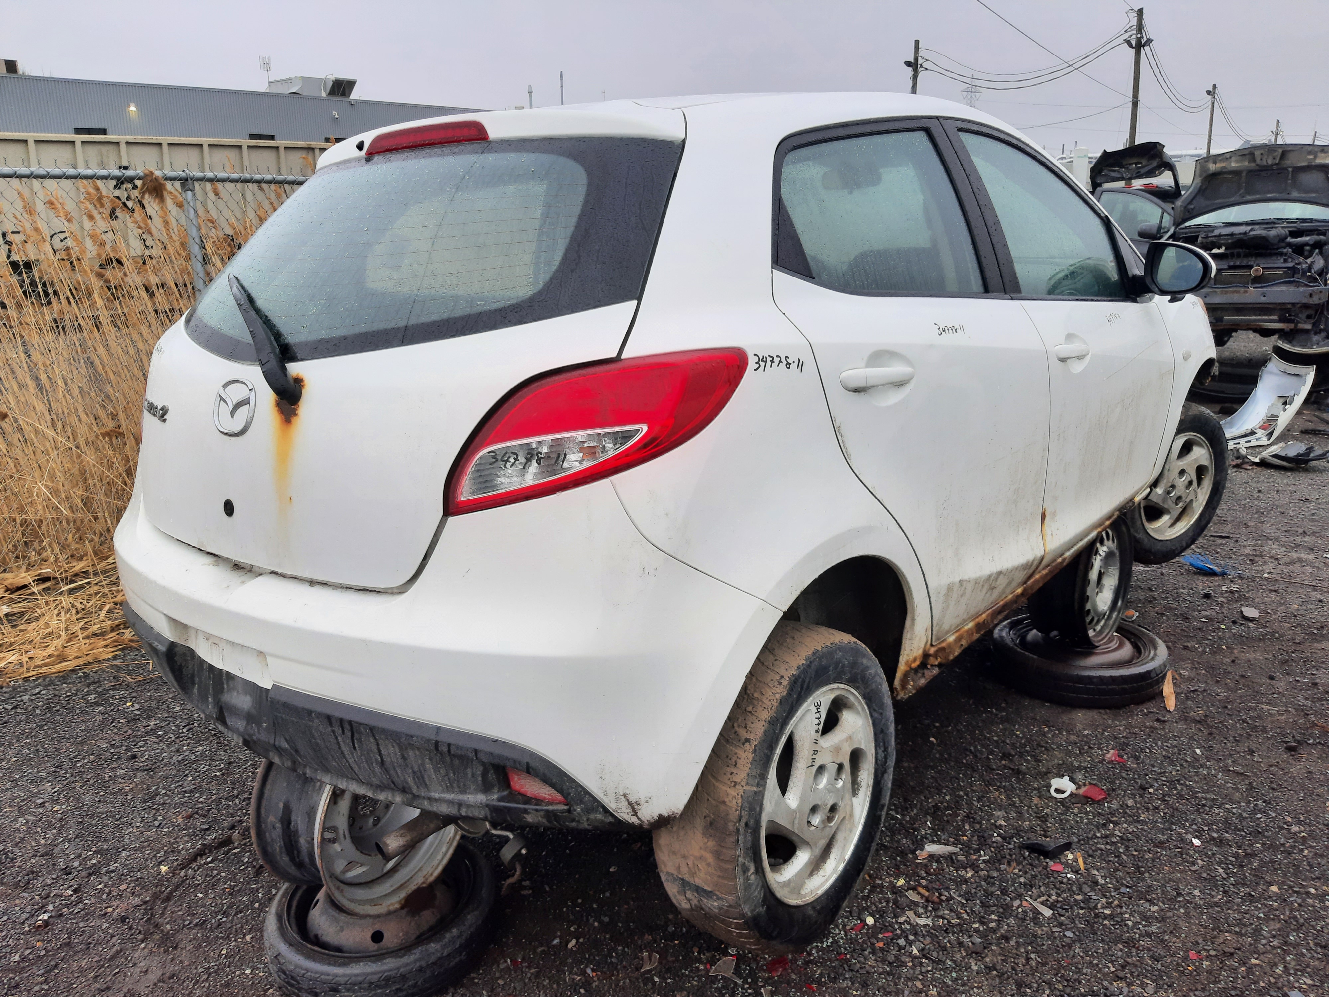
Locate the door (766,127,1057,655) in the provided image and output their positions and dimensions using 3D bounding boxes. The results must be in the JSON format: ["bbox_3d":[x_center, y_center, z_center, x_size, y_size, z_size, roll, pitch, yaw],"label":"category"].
[{"bbox_3d":[0.487,-0.234,2.027,0.260,1.070,1.080,9,18,39],"label":"door"}]

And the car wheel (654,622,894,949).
[{"bbox_3d":[0.219,0.512,1.824,0.185,0.580,0.580,9,18,38],"label":"car wheel"}]

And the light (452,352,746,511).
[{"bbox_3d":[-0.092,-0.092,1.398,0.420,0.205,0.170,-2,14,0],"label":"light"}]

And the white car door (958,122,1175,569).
[{"bbox_3d":[1.132,-0.441,2.782,0.260,1.070,1.220,9,18,39],"label":"white car door"}]

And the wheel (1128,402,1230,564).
[{"bbox_3d":[1.818,-0.057,3.673,0.580,0.580,0.185,-9,16,-26],"label":"wheel"}]

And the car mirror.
[{"bbox_3d":[1.530,-0.677,2.968,0.200,0.170,0.130,9,18,39],"label":"car mirror"}]

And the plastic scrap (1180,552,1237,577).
[{"bbox_3d":[2.292,0.260,4.193,0.150,0.050,0.210,-10,16,-30],"label":"plastic scrap"}]

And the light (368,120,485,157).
[{"bbox_3d":[-0.458,-0.690,1.914,0.370,0.045,0.060,9,18,39],"label":"light"}]

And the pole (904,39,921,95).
[{"bbox_3d":[11.400,-15.400,45.400,0.350,10.000,0.350,-2,14,0],"label":"pole"}]

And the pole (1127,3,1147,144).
[{"bbox_3d":[18.000,-13.700,38.500,0.380,9.500,0.380,-2,14,0],"label":"pole"}]

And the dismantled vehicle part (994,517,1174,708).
[{"bbox_3d":[1.302,0.328,3.135,0.530,0.490,0.530,9,18,39],"label":"dismantled vehicle part"}]

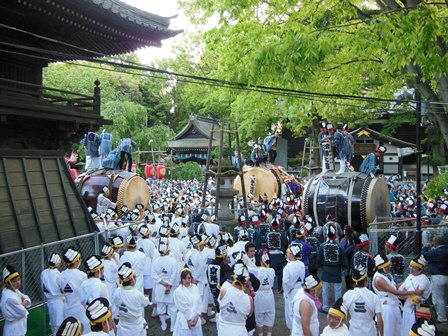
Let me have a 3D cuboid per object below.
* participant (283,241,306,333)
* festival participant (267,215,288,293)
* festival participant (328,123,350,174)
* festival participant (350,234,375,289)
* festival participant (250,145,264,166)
[{"bbox_3d":[1.250,2.180,7.800,0.380,1.670,0.470,1,1,41],"label":"participant"},{"bbox_3d":[1.240,2.020,10.400,0.530,1.800,0.360,0,1,3],"label":"festival participant"},{"bbox_3d":[3.830,-0.650,14.600,0.720,1.720,0.600,0,0,0],"label":"festival participant"},{"bbox_3d":[2.490,2.070,7.900,0.580,1.770,0.400,0,0,27],"label":"festival participant"},{"bbox_3d":[1.530,-0.550,20.000,0.500,1.050,0.500,0,1,9],"label":"festival participant"}]

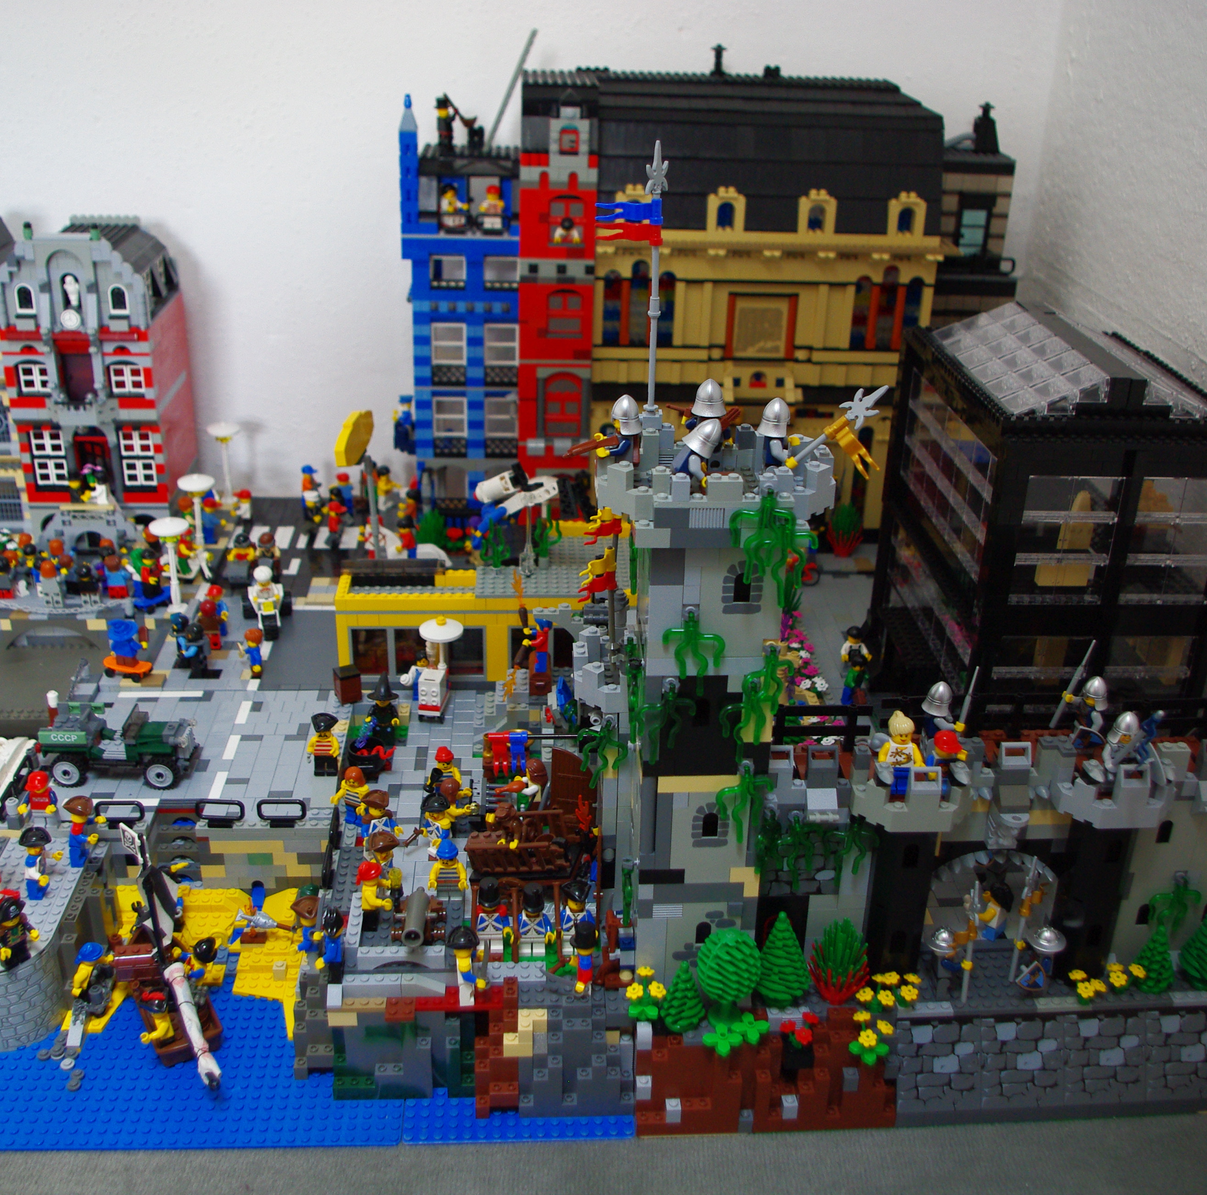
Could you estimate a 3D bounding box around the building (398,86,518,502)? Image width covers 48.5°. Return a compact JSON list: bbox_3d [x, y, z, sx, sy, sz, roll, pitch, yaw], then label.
[{"bbox_3d":[-0.131,-0.265,1.248,0.107,0.389,0.071,0,26,-4],"label":"building"}]

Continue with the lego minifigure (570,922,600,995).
[{"bbox_3d":[-0.010,0.197,0.733,0.017,0.046,0.022,0,26,-3],"label":"lego minifigure"}]

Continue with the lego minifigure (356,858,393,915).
[{"bbox_3d":[-0.130,0.170,0.767,0.021,0.043,0.022,-3,27,-9],"label":"lego minifigure"}]

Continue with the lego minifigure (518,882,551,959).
[{"bbox_3d":[-0.040,0.182,0.756,0.023,0.046,0.015,0,26,-4],"label":"lego minifigure"}]

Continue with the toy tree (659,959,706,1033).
[{"bbox_3d":[0.043,0.209,0.714,0.025,0.041,0.025,0,26,-4],"label":"toy tree"}]

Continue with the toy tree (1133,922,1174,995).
[{"bbox_3d":[0.309,0.198,0.748,0.024,0.041,0.024,0,26,-4],"label":"toy tree"}]

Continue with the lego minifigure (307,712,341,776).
[{"bbox_3d":[-0.193,0.102,0.925,0.024,0.045,0.016,-2,26,-7],"label":"lego minifigure"}]

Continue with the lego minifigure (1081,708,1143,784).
[{"bbox_3d":[0.282,0.084,0.729,0.026,0.043,0.019,4,26,5],"label":"lego minifigure"}]

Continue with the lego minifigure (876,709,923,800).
[{"bbox_3d":[0.154,0.082,0.700,0.025,0.047,0.013,5,26,7],"label":"lego minifigure"}]

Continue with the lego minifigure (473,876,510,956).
[{"bbox_3d":[-0.063,0.179,0.753,0.024,0.046,0.015,0,26,-4],"label":"lego minifigure"}]

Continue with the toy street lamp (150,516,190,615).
[{"bbox_3d":[-0.362,-0.025,1.122,0.032,0.079,0.032,0,26,-4],"label":"toy street lamp"}]

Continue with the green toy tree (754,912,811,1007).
[{"bbox_3d":[0.098,0.192,0.728,0.031,0.061,0.031,0,26,-4],"label":"green toy tree"}]

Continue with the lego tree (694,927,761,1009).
[{"bbox_3d":[0.064,0.201,0.720,0.036,0.058,0.036,0,26,-4],"label":"lego tree"}]

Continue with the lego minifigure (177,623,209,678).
[{"bbox_3d":[-0.317,0.040,1.037,0.018,0.041,0.022,-11,29,-24],"label":"lego minifigure"}]

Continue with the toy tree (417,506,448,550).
[{"bbox_3d":[-0.161,-0.064,1.270,0.027,0.040,0.027,0,26,-4],"label":"toy tree"}]

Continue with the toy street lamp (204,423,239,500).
[{"bbox_3d":[-0.383,-0.136,1.357,0.032,0.081,0.032,0,26,-4],"label":"toy street lamp"}]

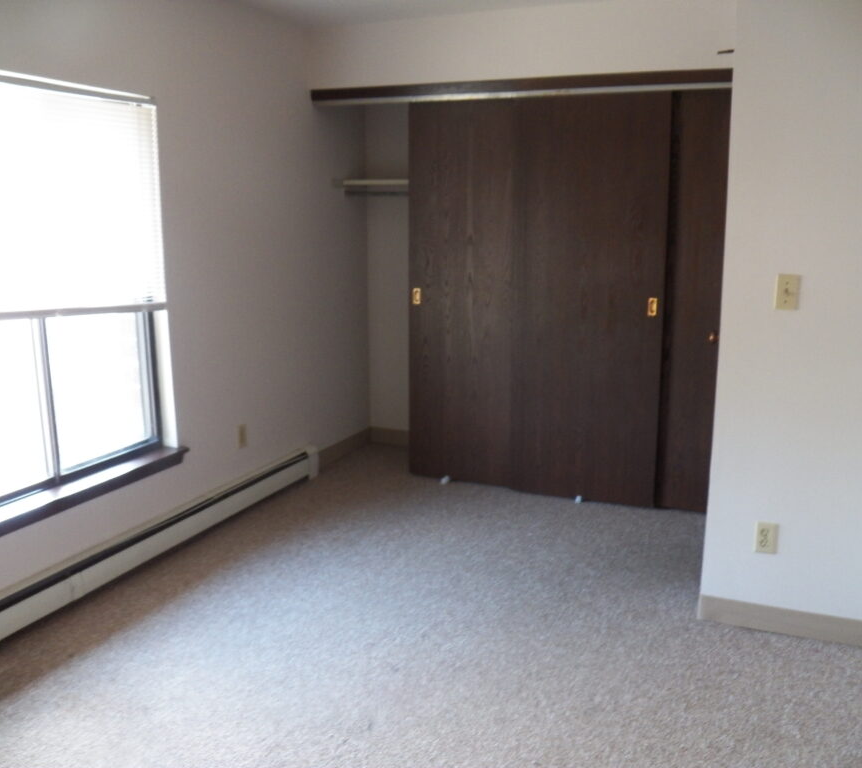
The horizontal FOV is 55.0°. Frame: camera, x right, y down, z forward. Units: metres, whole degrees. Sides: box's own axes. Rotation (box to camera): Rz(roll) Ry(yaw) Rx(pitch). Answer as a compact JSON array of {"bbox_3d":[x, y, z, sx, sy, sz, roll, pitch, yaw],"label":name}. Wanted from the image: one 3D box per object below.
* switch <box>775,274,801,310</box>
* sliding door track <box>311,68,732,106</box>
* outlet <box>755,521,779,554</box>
[{"bbox_3d":[1.162,-0.297,2.693,0.071,0.115,0.014,5,12,22],"label":"switch"},{"bbox_3d":[0.390,-1.433,4.031,2.186,0.076,0.070,5,12,22],"label":"sliding door track"},{"bbox_3d":[1.161,0.534,2.863,0.071,0.115,0.009,5,12,22],"label":"outlet"}]

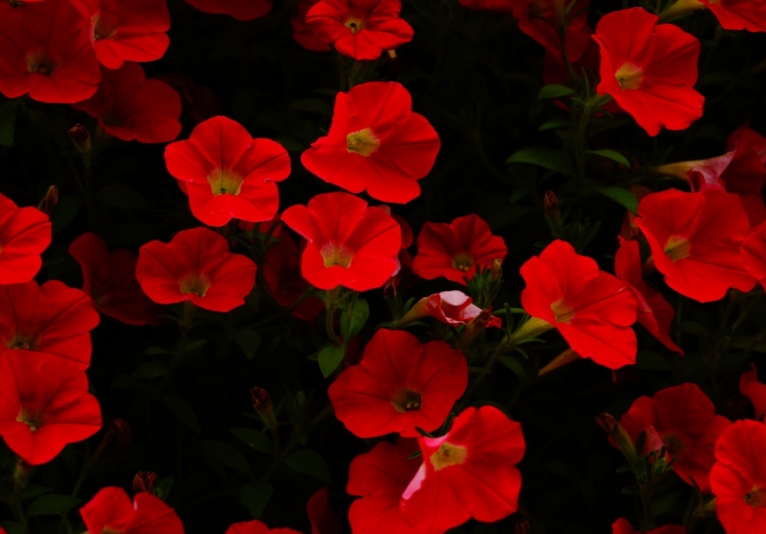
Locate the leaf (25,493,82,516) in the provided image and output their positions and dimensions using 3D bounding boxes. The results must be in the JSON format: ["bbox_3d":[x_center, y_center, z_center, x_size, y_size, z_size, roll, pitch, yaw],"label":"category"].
[{"bbox_3d":[-0.174,0.126,0.860,0.029,0.005,0.015,-3,41,-4],"label":"leaf"}]

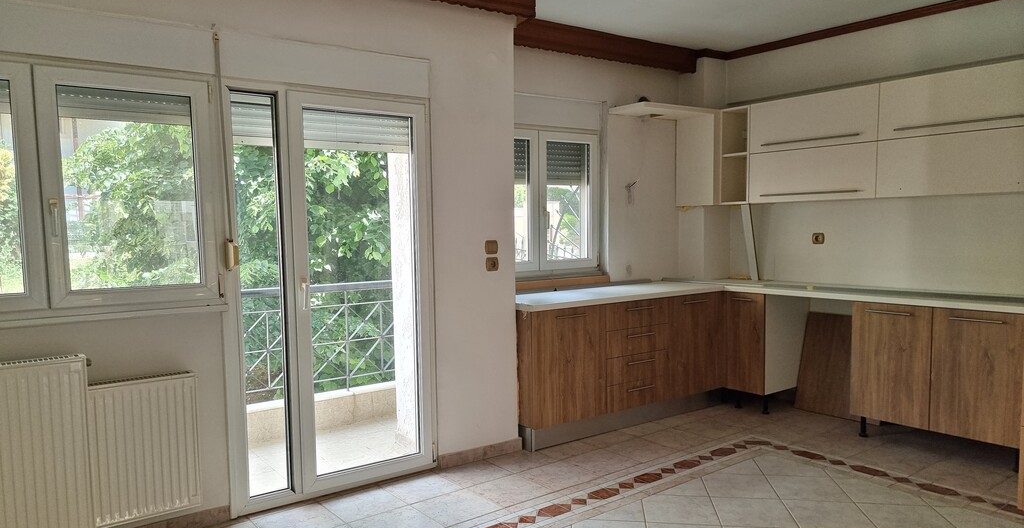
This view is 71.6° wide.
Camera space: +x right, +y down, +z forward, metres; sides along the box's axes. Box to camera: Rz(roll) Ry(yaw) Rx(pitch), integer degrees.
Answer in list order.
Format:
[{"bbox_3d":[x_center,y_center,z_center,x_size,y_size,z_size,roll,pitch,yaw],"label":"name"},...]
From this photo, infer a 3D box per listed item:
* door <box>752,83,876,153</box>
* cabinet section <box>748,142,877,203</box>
[{"bbox_3d":[2.087,-0.991,4.959,0.030,0.367,0.963,-3,4,-36],"label":"door"},{"bbox_3d":[2.182,-0.621,4.989,0.345,0.361,0.929,-3,4,-36],"label":"cabinet section"}]

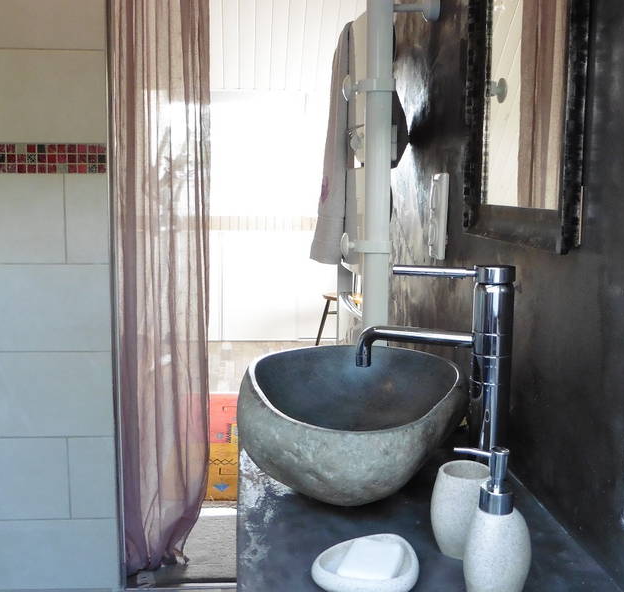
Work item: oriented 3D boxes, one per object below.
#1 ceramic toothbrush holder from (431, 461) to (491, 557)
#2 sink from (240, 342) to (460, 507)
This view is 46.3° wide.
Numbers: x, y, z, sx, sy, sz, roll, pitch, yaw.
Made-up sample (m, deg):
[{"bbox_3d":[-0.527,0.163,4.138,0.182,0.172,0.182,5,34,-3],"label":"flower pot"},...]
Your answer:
[{"bbox_3d":[0.173,0.240,0.825,0.077,0.095,0.077,-1,9,-6],"label":"ceramic toothbrush holder"},{"bbox_3d":[0.048,0.178,0.974,0.305,0.170,0.325,-1,9,-6],"label":"sink"}]

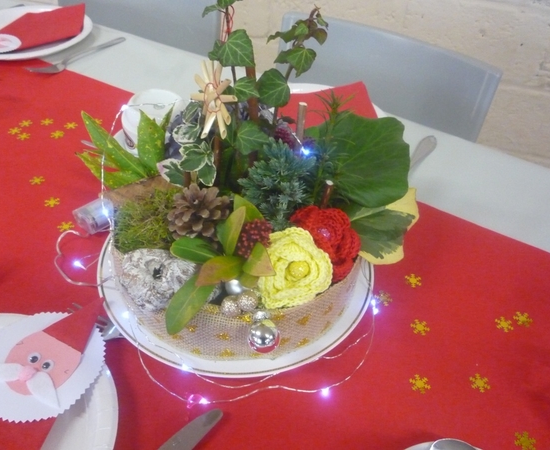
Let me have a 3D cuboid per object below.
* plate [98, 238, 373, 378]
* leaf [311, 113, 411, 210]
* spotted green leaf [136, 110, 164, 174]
[{"bbox_3d":[-0.037,0.039,0.546,0.280,0.025,0.280,2,44,-2],"label":"plate"},{"bbox_3d":[0.084,-0.063,0.509,0.102,0.098,0.020,0,9,-4],"label":"leaf"},{"bbox_3d":[-0.120,-0.080,0.506,0.028,0.067,0.010,-15,24,-19],"label":"spotted green leaf"}]

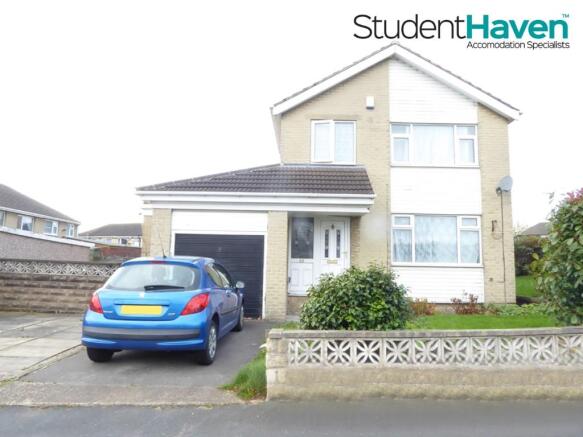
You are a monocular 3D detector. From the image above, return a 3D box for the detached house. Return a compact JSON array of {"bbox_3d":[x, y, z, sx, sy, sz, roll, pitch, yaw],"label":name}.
[{"bbox_3d":[1.340,-0.838,14.055,9.750,7.500,9.250,1,-7,1],"label":"detached house"}]

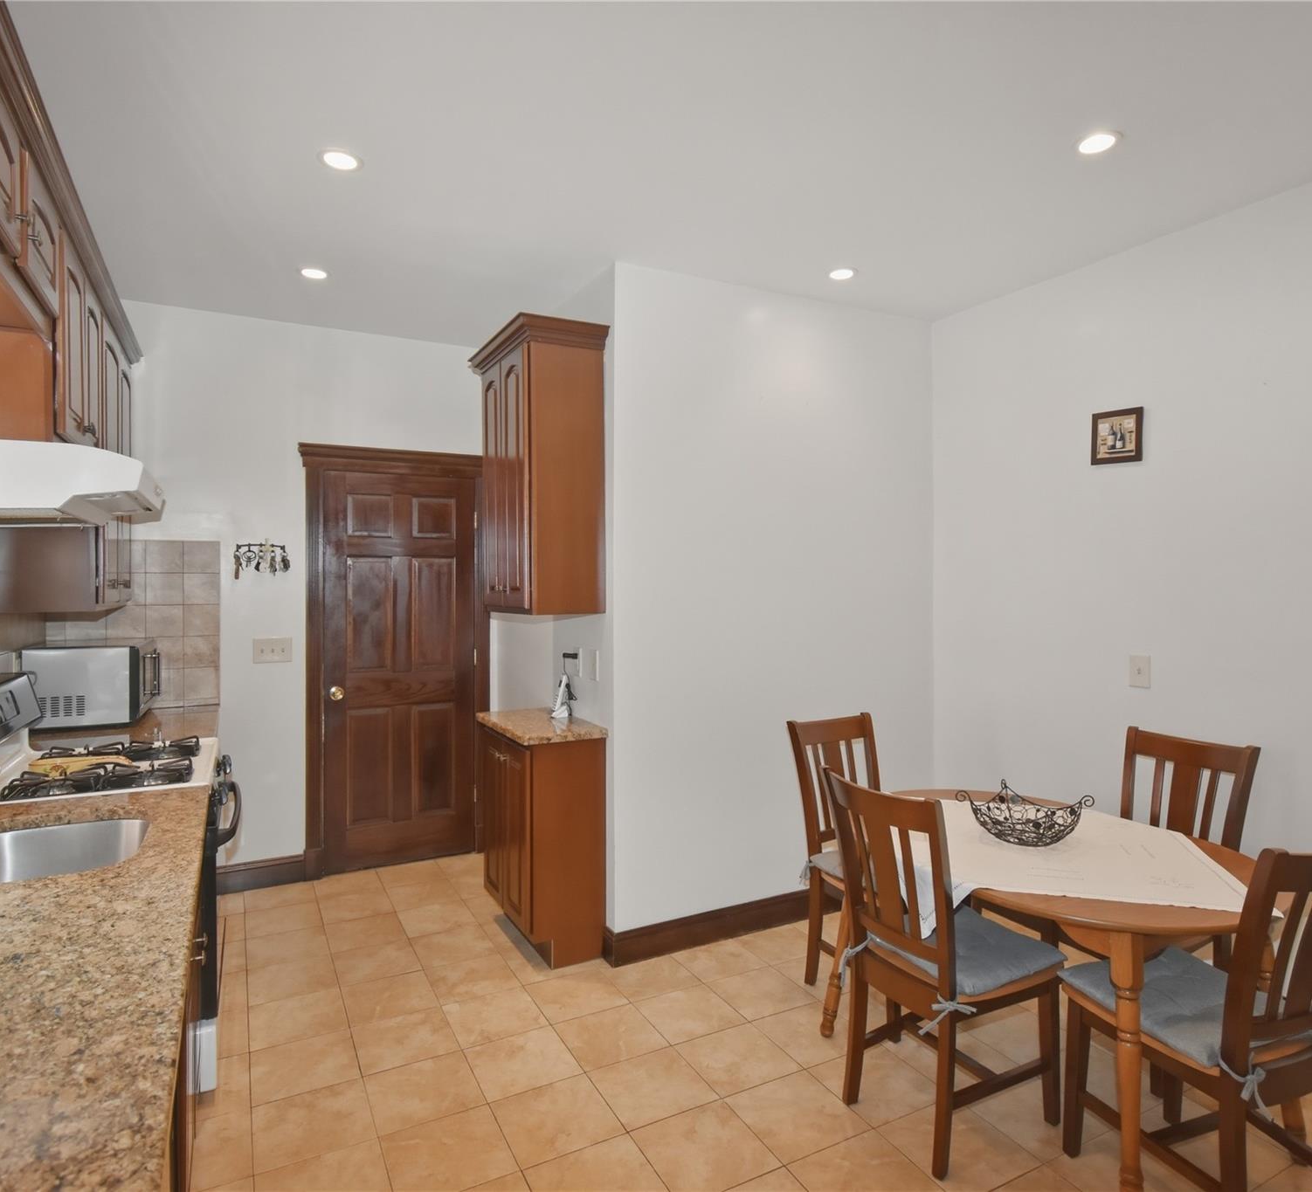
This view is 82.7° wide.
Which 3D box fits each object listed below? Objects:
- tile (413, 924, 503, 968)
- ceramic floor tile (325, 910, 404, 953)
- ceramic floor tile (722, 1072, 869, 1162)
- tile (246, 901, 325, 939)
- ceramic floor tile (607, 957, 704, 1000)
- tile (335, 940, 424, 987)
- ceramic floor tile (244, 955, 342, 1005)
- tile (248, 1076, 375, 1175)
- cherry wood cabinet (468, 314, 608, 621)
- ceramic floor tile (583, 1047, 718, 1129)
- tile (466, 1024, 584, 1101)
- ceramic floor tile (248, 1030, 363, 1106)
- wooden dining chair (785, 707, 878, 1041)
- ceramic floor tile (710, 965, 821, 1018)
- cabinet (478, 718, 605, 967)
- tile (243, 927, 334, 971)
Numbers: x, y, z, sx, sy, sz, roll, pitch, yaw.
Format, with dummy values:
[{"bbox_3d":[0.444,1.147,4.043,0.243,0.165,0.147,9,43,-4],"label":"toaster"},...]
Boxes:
[{"bbox_3d":[-0.869,1.511,3.204,0.307,0.010,0.303,0,0,-29],"label":"tile"},{"bbox_3d":[-1.298,1.510,3.340,0.307,0.010,0.303,0,0,-29],"label":"ceramic floor tile"},{"bbox_3d":[0.410,1.515,2.173,0.307,0.010,0.303,0,0,-29],"label":"ceramic floor tile"},{"bbox_3d":[-1.628,1.439,3.297,0.295,0.009,0.293,0,0,-29],"label":"tile"},{"bbox_3d":[-0.024,1.514,2.971,0.307,0.010,0.303,0,0,-29],"label":"ceramic floor tile"},{"bbox_3d":[-1.092,1.439,2.925,0.295,0.009,0.293,0,0,-29],"label":"tile"},{"bbox_3d":[-1.354,1.439,2.788,0.295,0.009,0.293,0,0,-29],"label":"ceramic floor tile"},{"bbox_3d":[-0.956,1.472,2.079,0.300,0.010,0.295,0,1,-28],"label":"tile"},{"bbox_3d":[-0.543,-0.519,3.337,0.379,1.174,0.776,0,0,-29],"label":"cherry wood cabinet"},{"bbox_3d":[-0.011,1.439,2.182,0.295,0.009,0.293,0,0,-29],"label":"ceramic floor tile"},{"bbox_3d":[-0.414,1.454,2.322,0.298,0.010,0.296,0,0,-28],"label":"tile"},{"bbox_3d":[-1.097,1.470,2.329,0.300,0.010,0.295,0,1,-28],"label":"ceramic floor tile"},{"bbox_3d":[0.820,0.972,2.745,0.440,0.955,0.520,0,0,-28],"label":"wooden dining chair"},{"bbox_3d":[0.400,1.515,2.842,0.307,0.010,0.303,0,0,-29],"label":"ceramic floor tile"},{"bbox_3d":[-0.527,1.034,3.336,0.349,0.936,0.711,0,0,-29],"label":"cabinet"},{"bbox_3d":[-1.513,1.454,3.081,0.298,0.010,0.296,0,0,-28],"label":"tile"}]

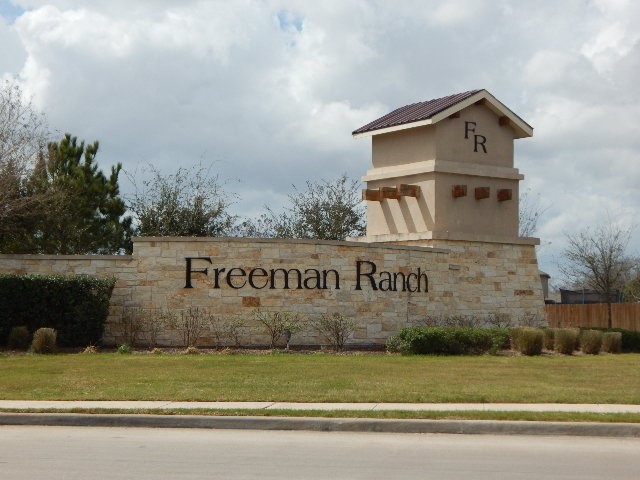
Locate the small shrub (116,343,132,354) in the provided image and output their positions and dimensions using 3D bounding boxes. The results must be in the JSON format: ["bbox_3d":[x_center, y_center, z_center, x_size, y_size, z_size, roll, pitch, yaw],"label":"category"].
[{"bbox_3d":[-4.674,2.604,27.000,0.371,0.275,0.371,1,-4,0],"label":"small shrub"}]

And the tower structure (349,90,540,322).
[{"bbox_3d":[3.715,-0.574,34.305,4.300,7.491,4.300,3,-4,-34],"label":"tower structure"}]

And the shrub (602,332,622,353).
[{"bbox_3d":[7.929,2.788,30.600,0.600,0.556,0.600,1,-4,0],"label":"shrub"}]

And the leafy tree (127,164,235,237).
[{"bbox_3d":[-4.930,0.411,40.000,3.795,6.036,3.700,1,-4,0],"label":"leafy tree"}]

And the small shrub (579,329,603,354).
[{"bbox_3d":[7.041,2.650,29.300,0.598,0.649,0.598,1,-4,0],"label":"small shrub"}]

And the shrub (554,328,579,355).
[{"bbox_3d":[6.623,2.727,30.300,0.645,0.699,0.613,0,-4,0],"label":"shrub"}]

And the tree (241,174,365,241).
[{"bbox_3d":[-0.221,0.689,45.045,5.267,6.646,4.846,0,-4,0],"label":"tree"}]

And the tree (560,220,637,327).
[{"bbox_3d":[12.391,1.729,50.000,3.369,5.098,3.369,1,-4,0],"label":"tree"}]

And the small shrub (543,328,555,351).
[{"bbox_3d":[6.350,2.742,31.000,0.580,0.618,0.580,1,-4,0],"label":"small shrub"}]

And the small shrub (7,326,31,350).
[{"bbox_3d":[-8.341,2.725,31.200,0.664,0.664,0.631,0,-4,0],"label":"small shrub"}]

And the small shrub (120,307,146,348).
[{"bbox_3d":[-5.192,2.408,31.400,0.724,1.114,0.651,0,-4,0],"label":"small shrub"}]

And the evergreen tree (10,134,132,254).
[{"bbox_3d":[-9.289,-0.071,42.086,4.543,7.793,4.180,0,-4,0],"label":"evergreen tree"}]

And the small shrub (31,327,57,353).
[{"bbox_3d":[-6.614,2.418,27.000,0.610,0.646,0.610,1,-4,0],"label":"small shrub"}]

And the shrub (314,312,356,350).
[{"bbox_3d":[0.373,2.531,31.200,1.162,1.051,1.046,0,-4,0],"label":"shrub"}]

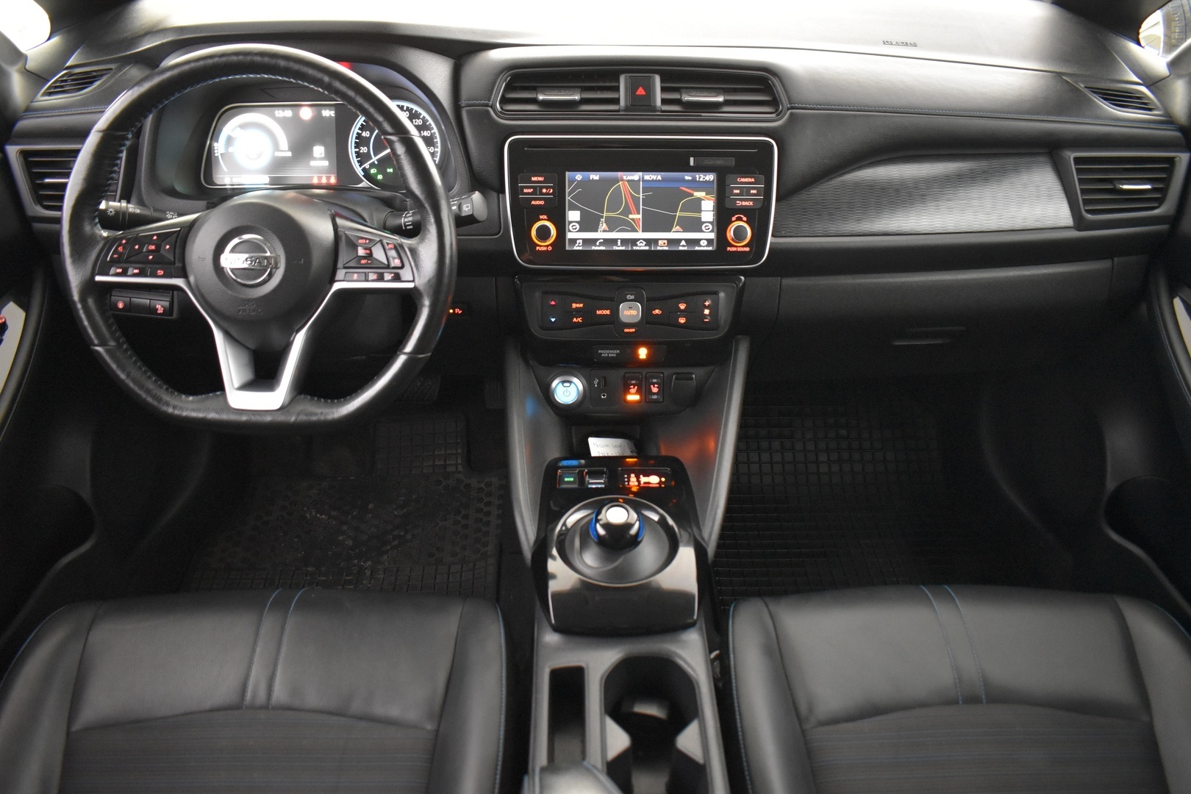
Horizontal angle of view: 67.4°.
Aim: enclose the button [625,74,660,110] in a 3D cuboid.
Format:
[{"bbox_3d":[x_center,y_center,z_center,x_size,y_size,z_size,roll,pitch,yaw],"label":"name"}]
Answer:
[{"bbox_3d":[0.054,-0.359,1.055,0.039,0.041,0.020,0,10,-2],"label":"button"}]

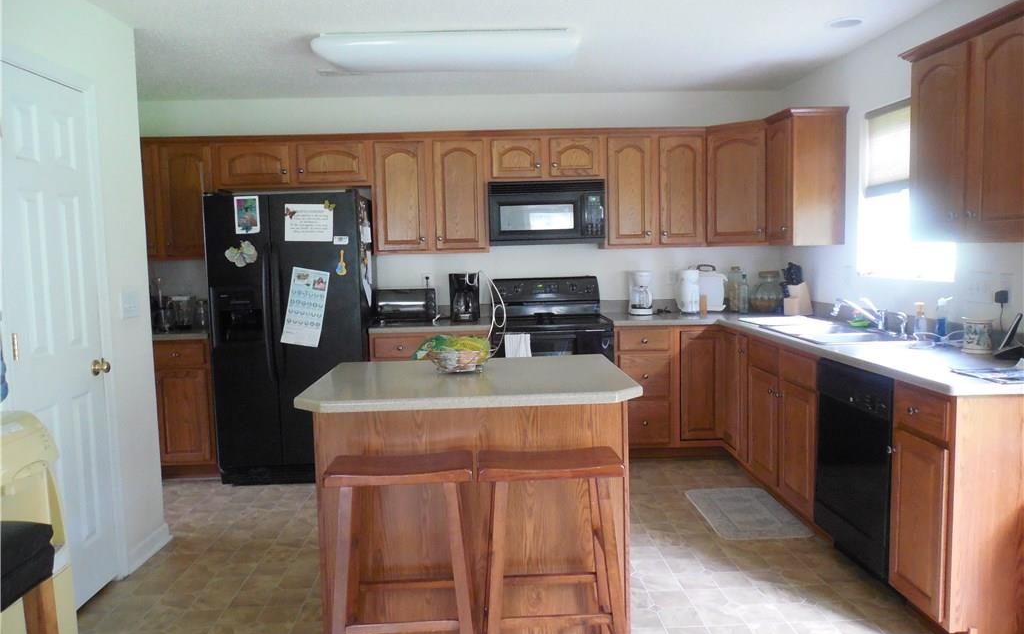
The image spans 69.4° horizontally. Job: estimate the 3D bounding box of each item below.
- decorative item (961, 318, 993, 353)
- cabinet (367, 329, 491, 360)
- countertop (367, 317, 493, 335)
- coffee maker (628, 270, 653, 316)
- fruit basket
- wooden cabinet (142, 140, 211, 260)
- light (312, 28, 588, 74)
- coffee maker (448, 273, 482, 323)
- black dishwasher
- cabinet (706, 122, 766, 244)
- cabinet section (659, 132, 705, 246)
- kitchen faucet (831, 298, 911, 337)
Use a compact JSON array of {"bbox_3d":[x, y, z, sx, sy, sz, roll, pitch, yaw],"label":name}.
[{"bbox_3d":[1.914,0.080,3.069,0.125,0.134,0.125,-2,5,-2],"label":"decorative item"},{"bbox_3d":[-0.505,0.489,4.883,0.740,0.845,0.615,-2,5,-2],"label":"cabinet"},{"bbox_3d":[-0.516,0.068,4.883,0.760,0.040,0.638,-2,5,-2],"label":"countertop"},{"bbox_3d":[0.878,-0.164,5.021,0.165,0.294,0.220,-1,6,4],"label":"coffee maker"},{"bbox_3d":[-0.228,0.144,2.897,0.280,0.124,0.240,-1,5,-1],"label":"fruit basket"},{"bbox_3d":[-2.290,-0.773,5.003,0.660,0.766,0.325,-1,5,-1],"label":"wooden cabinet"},{"bbox_3d":[-0.330,-1.381,3.854,1.310,0.110,0.420,-1,5,-1],"label":"light"},{"bbox_3d":[-0.316,-0.129,4.930,0.189,0.334,0.240,-2,5,-2],"label":"coffee maker"},{"bbox_3d":[1.692,0.624,3.082,0.598,0.830,0.606,-2,5,-2],"label":"black dishwasher"},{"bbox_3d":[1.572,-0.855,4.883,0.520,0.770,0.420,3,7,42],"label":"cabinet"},{"bbox_3d":[1.112,-0.838,4.991,0.330,0.730,0.320,-1,5,-2],"label":"cabinet section"},{"bbox_3d":[1.794,0.013,3.732,0.255,0.168,0.310,-2,5,-2],"label":"kitchen faucet"}]

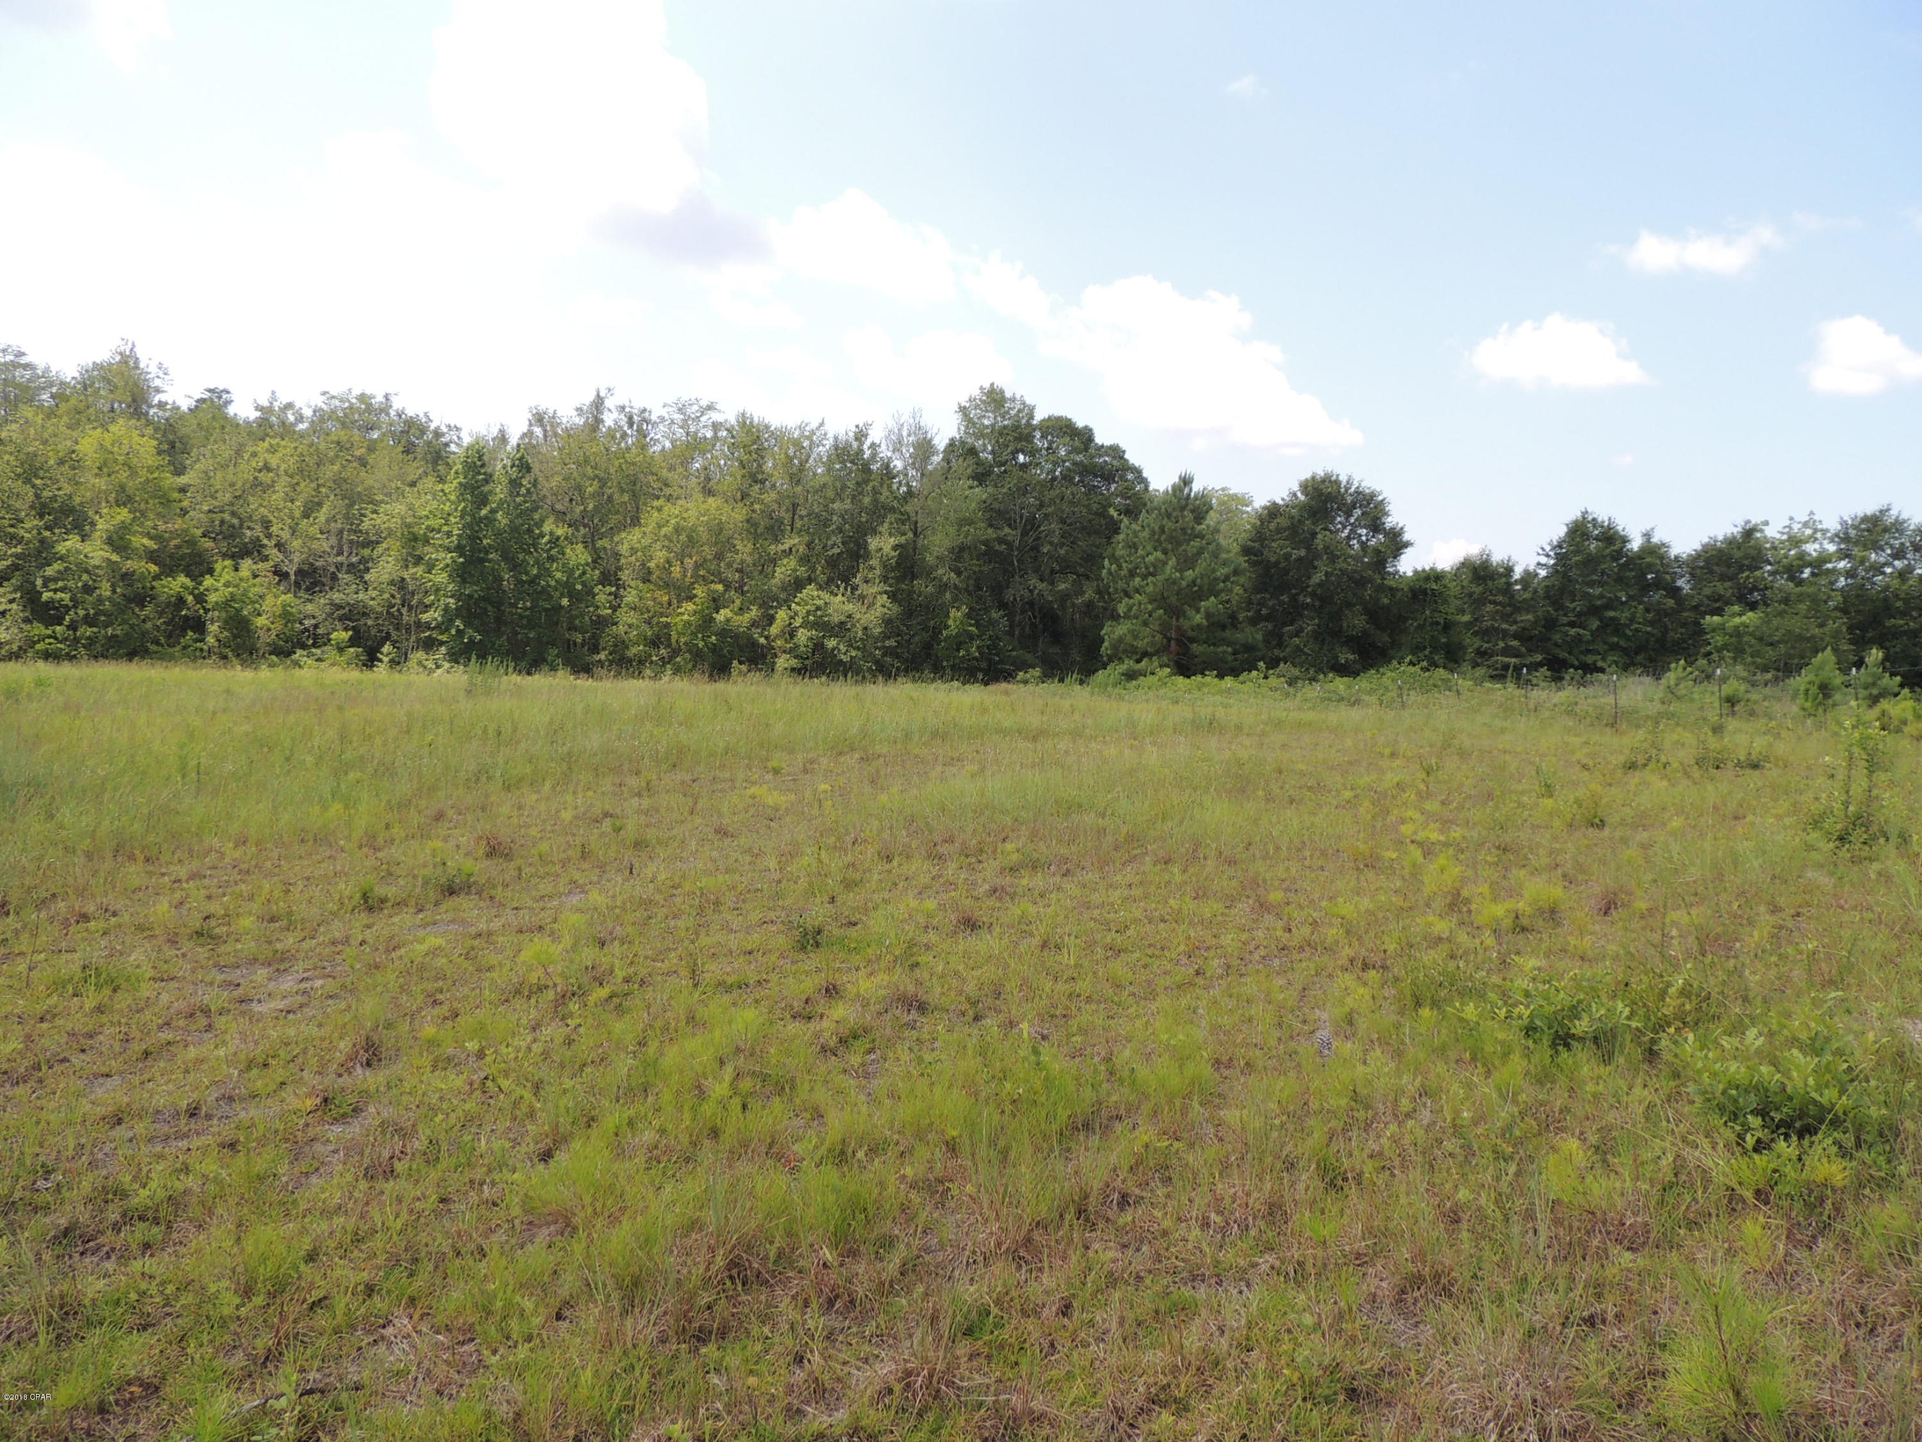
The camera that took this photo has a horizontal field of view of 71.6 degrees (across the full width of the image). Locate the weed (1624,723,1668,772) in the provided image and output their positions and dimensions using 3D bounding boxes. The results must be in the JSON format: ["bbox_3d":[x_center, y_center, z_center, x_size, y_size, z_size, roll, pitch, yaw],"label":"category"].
[{"bbox_3d":[10.028,0.370,19.500,0.569,0.697,0.540,1,3,27],"label":"weed"}]

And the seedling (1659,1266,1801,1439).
[{"bbox_3d":[1.624,1.309,2.820,0.252,0.310,0.239,2,3,31],"label":"seedling"}]

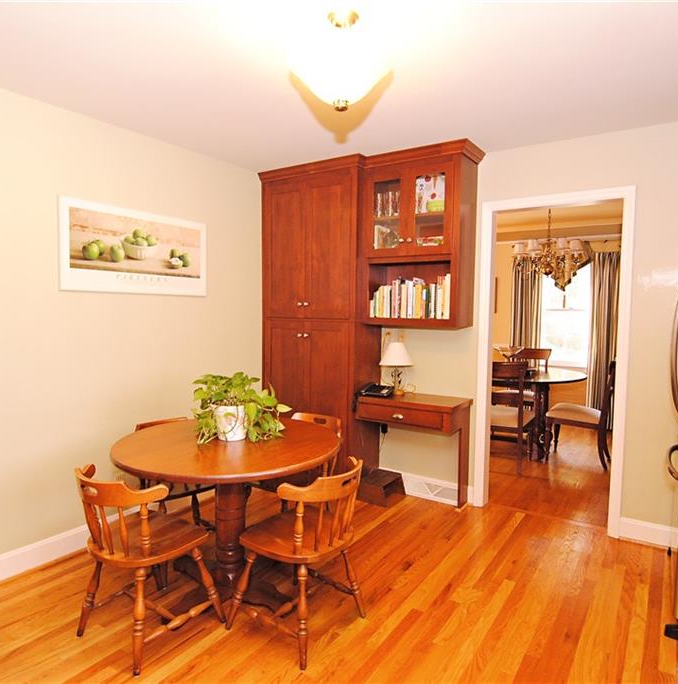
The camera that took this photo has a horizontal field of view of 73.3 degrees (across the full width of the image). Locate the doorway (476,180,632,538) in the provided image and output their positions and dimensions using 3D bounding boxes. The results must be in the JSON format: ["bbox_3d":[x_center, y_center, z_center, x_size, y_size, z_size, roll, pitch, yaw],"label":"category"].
[{"bbox_3d":[1.361,0.121,2.974,0.900,2.110,0.140,3,4,36],"label":"doorway"}]

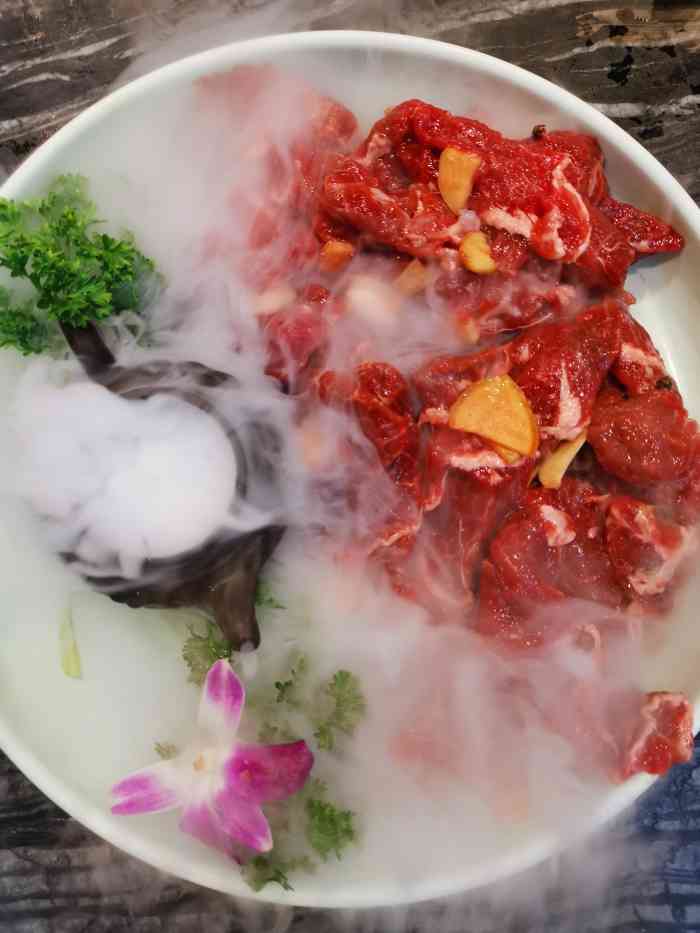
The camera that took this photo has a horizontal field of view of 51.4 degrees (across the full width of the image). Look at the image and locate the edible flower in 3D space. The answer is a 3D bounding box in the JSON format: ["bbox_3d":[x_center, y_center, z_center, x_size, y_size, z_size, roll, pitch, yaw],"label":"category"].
[{"bbox_3d":[-0.049,0.107,0.267,0.064,0.024,0.069,22,79,2],"label":"edible flower"}]

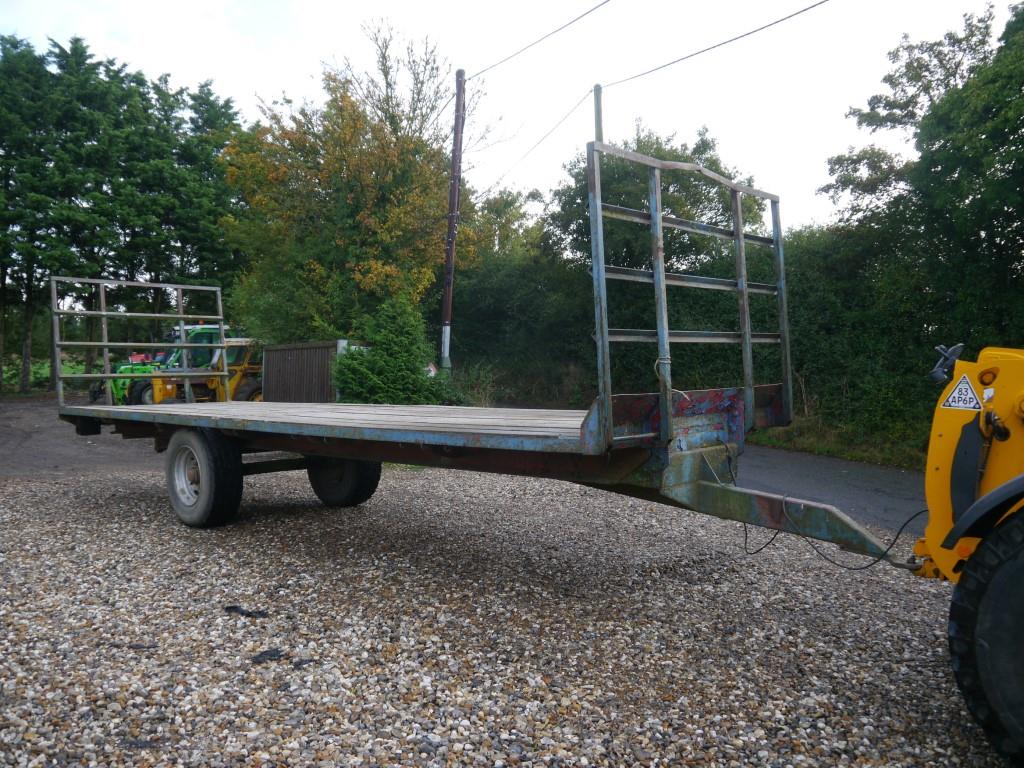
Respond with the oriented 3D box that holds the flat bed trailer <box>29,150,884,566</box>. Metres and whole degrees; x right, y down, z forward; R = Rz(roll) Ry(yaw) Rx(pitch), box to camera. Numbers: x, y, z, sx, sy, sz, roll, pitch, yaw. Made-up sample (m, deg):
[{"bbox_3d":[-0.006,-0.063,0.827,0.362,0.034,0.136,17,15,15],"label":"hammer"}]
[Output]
[{"bbox_3d":[-1.502,0.008,8.407,10.504,2.929,2.444,0,2,44],"label":"flat bed trailer"}]

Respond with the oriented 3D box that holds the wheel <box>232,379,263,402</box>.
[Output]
[{"bbox_3d":[-6.000,0.530,20.200,1.400,1.400,0.420,-1,1,-27],"label":"wheel"}]

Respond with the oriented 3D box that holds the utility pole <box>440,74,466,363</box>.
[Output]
[{"bbox_3d":[-1.466,-3.300,20.000,0.250,8.600,0.250,3,0,0],"label":"utility pole"}]

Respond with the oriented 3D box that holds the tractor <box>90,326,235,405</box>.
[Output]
[{"bbox_3d":[-9.300,-0.280,23.200,4.800,2.700,2.200,-1,1,-29],"label":"tractor"}]

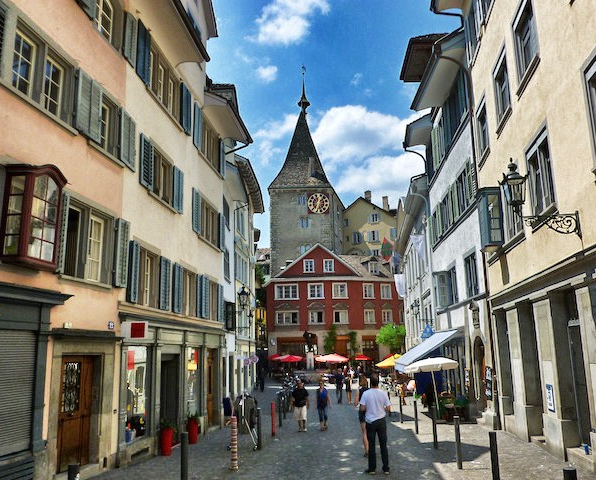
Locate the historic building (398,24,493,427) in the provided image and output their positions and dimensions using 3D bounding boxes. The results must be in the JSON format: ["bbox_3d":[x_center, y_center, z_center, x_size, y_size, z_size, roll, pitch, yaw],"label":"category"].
[{"bbox_3d":[10.359,-0.145,21.394,10.000,14.250,9.800,-2,-12,5],"label":"historic building"}]

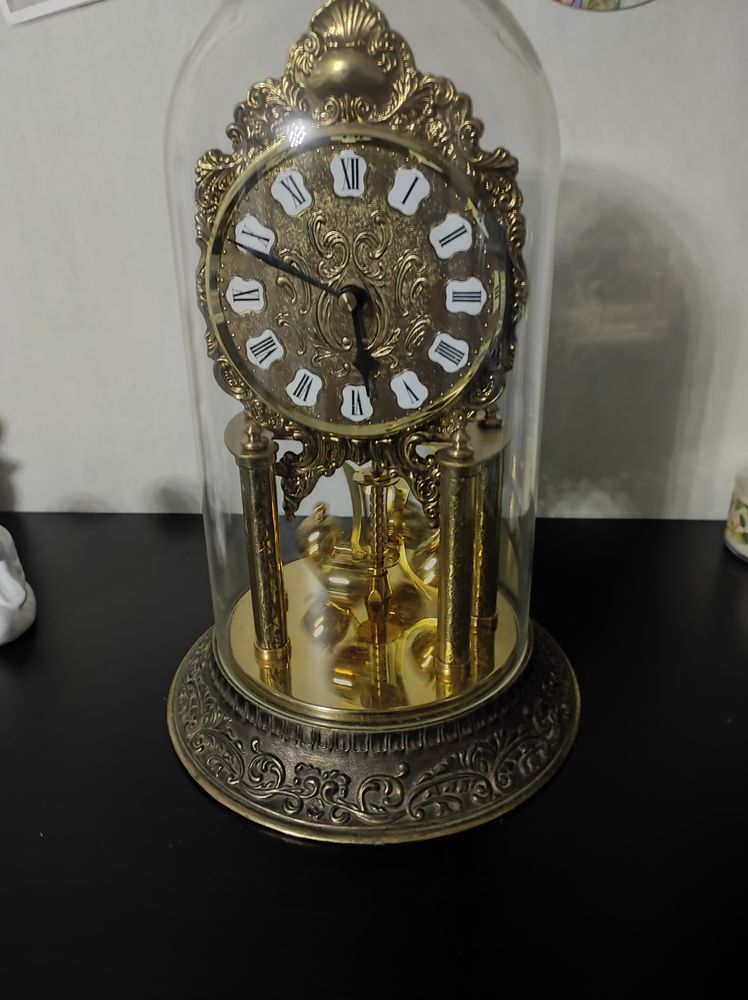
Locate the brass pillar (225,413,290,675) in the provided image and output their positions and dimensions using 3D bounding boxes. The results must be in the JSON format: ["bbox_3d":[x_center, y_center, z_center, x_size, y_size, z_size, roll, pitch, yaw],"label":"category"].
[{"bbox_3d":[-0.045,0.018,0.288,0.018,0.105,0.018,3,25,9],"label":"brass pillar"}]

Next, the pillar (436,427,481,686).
[{"bbox_3d":[0.032,0.022,0.277,0.017,0.104,0.017,3,25,9],"label":"pillar"}]

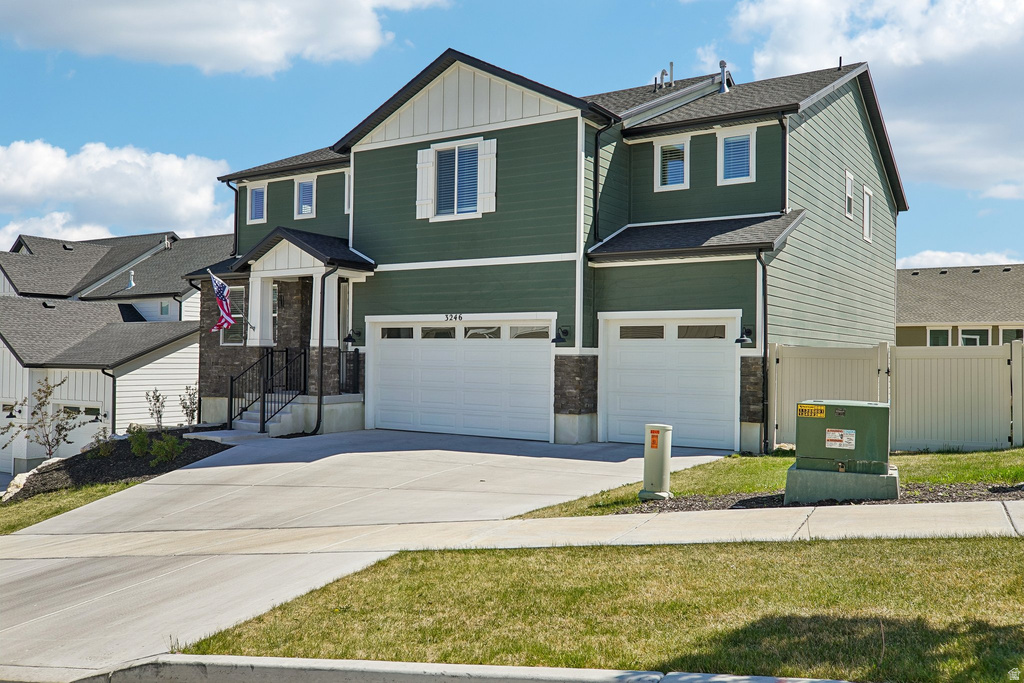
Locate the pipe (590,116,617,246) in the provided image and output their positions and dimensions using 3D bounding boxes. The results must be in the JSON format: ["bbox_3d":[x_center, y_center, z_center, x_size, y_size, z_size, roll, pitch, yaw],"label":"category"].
[{"bbox_3d":[1.825,-3.241,17.756,0.430,2.500,0.110,0,-1,33],"label":"pipe"}]

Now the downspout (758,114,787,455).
[{"bbox_3d":[4.807,-1.188,16.381,0.180,6.450,1.900,0,-1,33],"label":"downspout"}]

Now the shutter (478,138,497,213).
[{"bbox_3d":[-0.539,-3.514,18.784,0.470,1.570,0.060,0,-1,33],"label":"shutter"}]

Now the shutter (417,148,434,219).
[{"bbox_3d":[-1.960,-3.512,19.717,0.470,1.570,0.060,0,-1,33],"label":"shutter"}]

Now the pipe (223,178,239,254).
[{"bbox_3d":[-7.676,-3.351,24.147,0.110,2.050,0.420,0,-1,33],"label":"pipe"}]

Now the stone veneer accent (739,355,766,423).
[{"bbox_3d":[4.354,0.879,15.969,0.450,1.210,0.150,0,-1,33],"label":"stone veneer accent"}]

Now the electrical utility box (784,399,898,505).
[{"bbox_3d":[3.338,1.081,8.820,1.030,0.940,0.950,0,-1,25],"label":"electrical utility box"}]

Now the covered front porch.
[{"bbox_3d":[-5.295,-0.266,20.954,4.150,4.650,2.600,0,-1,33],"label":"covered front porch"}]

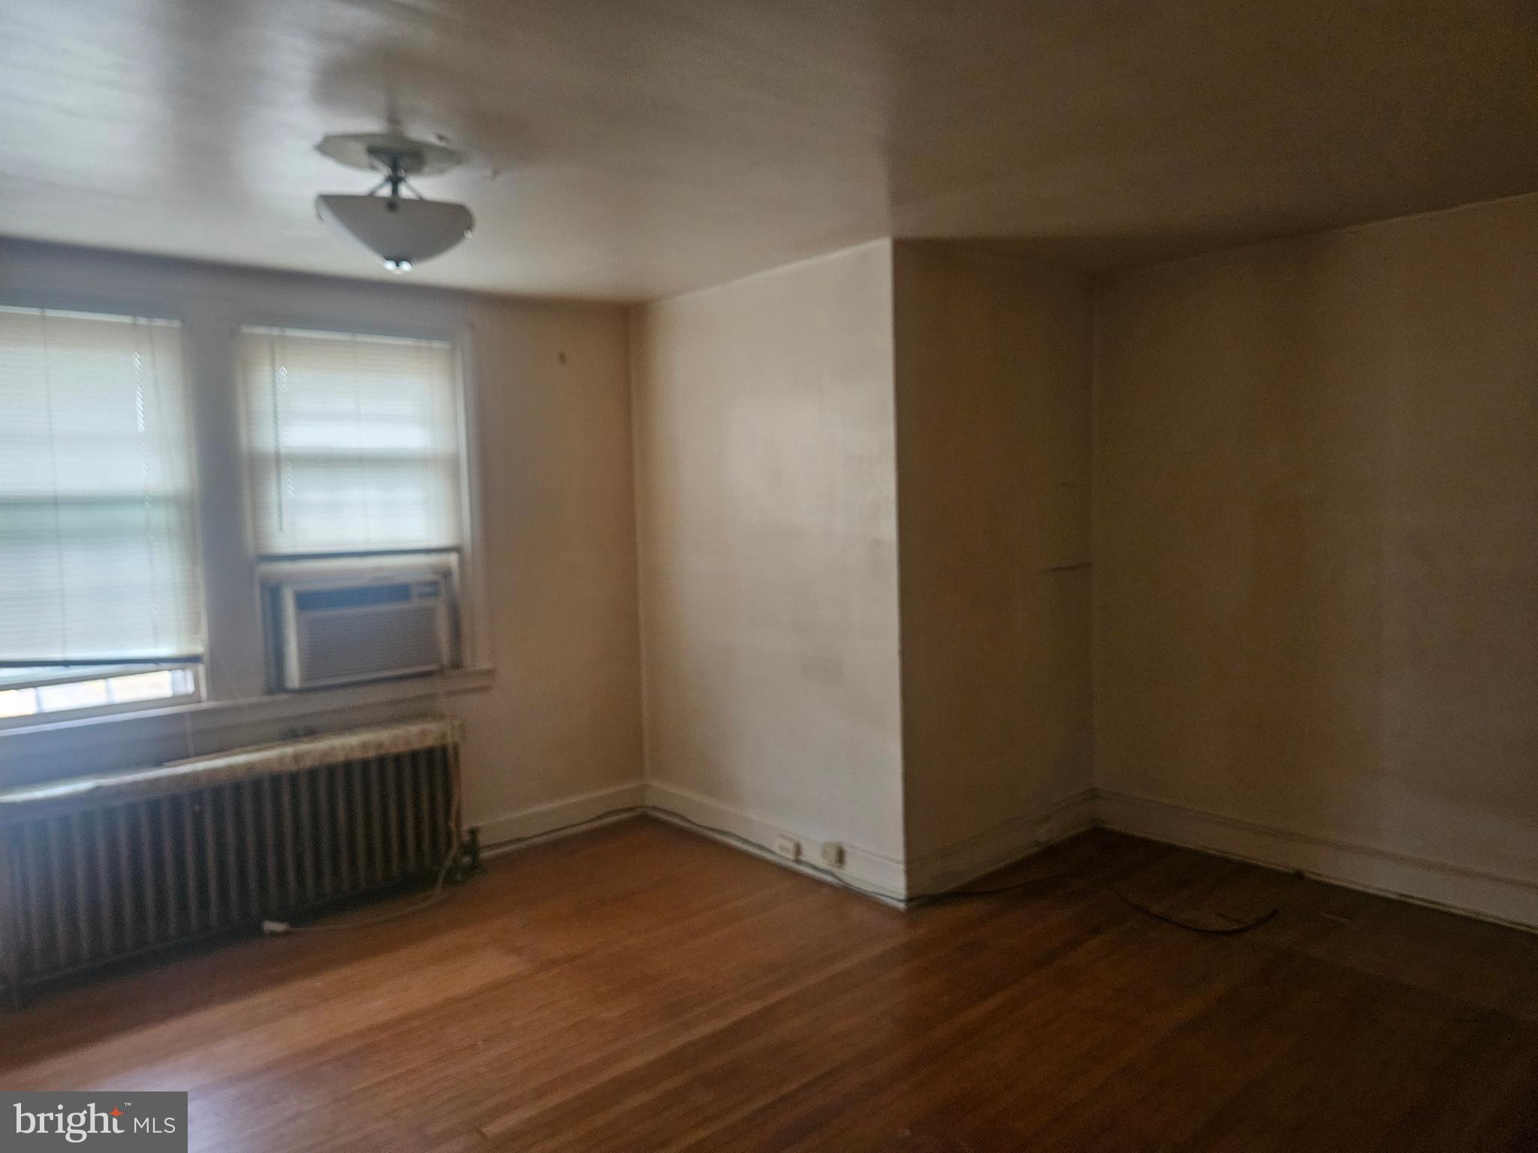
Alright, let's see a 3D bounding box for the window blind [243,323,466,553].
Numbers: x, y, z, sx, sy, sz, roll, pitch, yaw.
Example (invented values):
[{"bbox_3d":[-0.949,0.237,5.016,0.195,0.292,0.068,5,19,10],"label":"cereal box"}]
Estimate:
[{"bbox_3d":[-1.637,-0.523,4.091,0.832,0.865,0.045,-6,6,-42],"label":"window blind"}]

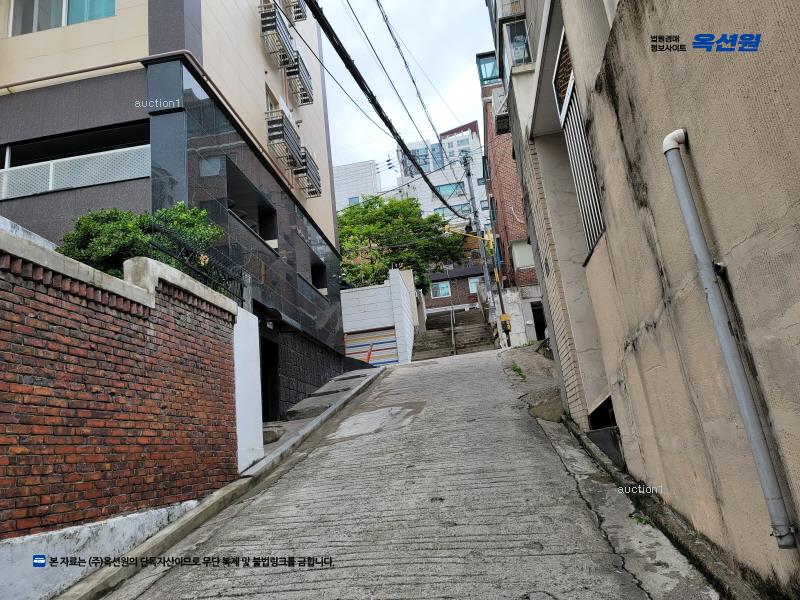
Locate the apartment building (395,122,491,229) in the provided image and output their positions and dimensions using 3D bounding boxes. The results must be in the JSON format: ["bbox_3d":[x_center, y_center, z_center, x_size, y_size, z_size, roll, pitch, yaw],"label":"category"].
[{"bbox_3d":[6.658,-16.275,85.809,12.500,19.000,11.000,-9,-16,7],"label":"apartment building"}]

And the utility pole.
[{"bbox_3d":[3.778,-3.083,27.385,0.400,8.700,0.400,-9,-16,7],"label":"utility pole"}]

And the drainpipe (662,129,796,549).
[{"bbox_3d":[1.541,0.100,2.753,0.125,2.020,0.080,-9,-16,7],"label":"drainpipe"}]

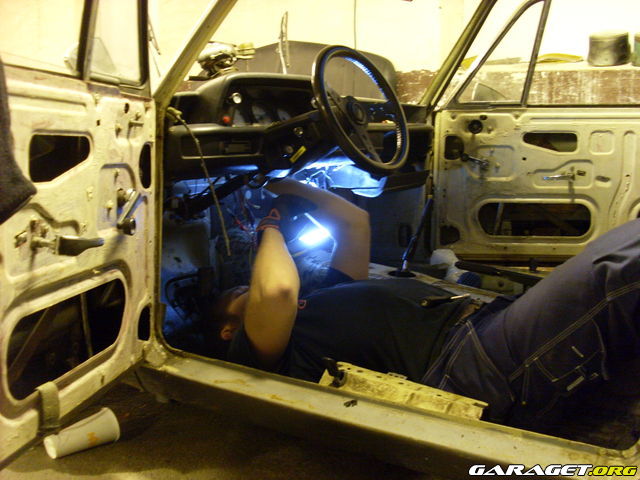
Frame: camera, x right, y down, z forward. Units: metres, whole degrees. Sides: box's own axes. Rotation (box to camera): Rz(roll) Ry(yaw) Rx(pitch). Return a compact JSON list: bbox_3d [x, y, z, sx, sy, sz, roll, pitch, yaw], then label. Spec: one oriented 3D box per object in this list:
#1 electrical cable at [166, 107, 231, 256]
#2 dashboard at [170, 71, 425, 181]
[{"bbox_3d":[-0.282,-0.136,1.630,0.145,0.350,0.050,-2,8,-8],"label":"electrical cable"},{"bbox_3d":[-0.083,-0.342,2.240,0.310,0.320,1.280,5,10,36],"label":"dashboard"}]

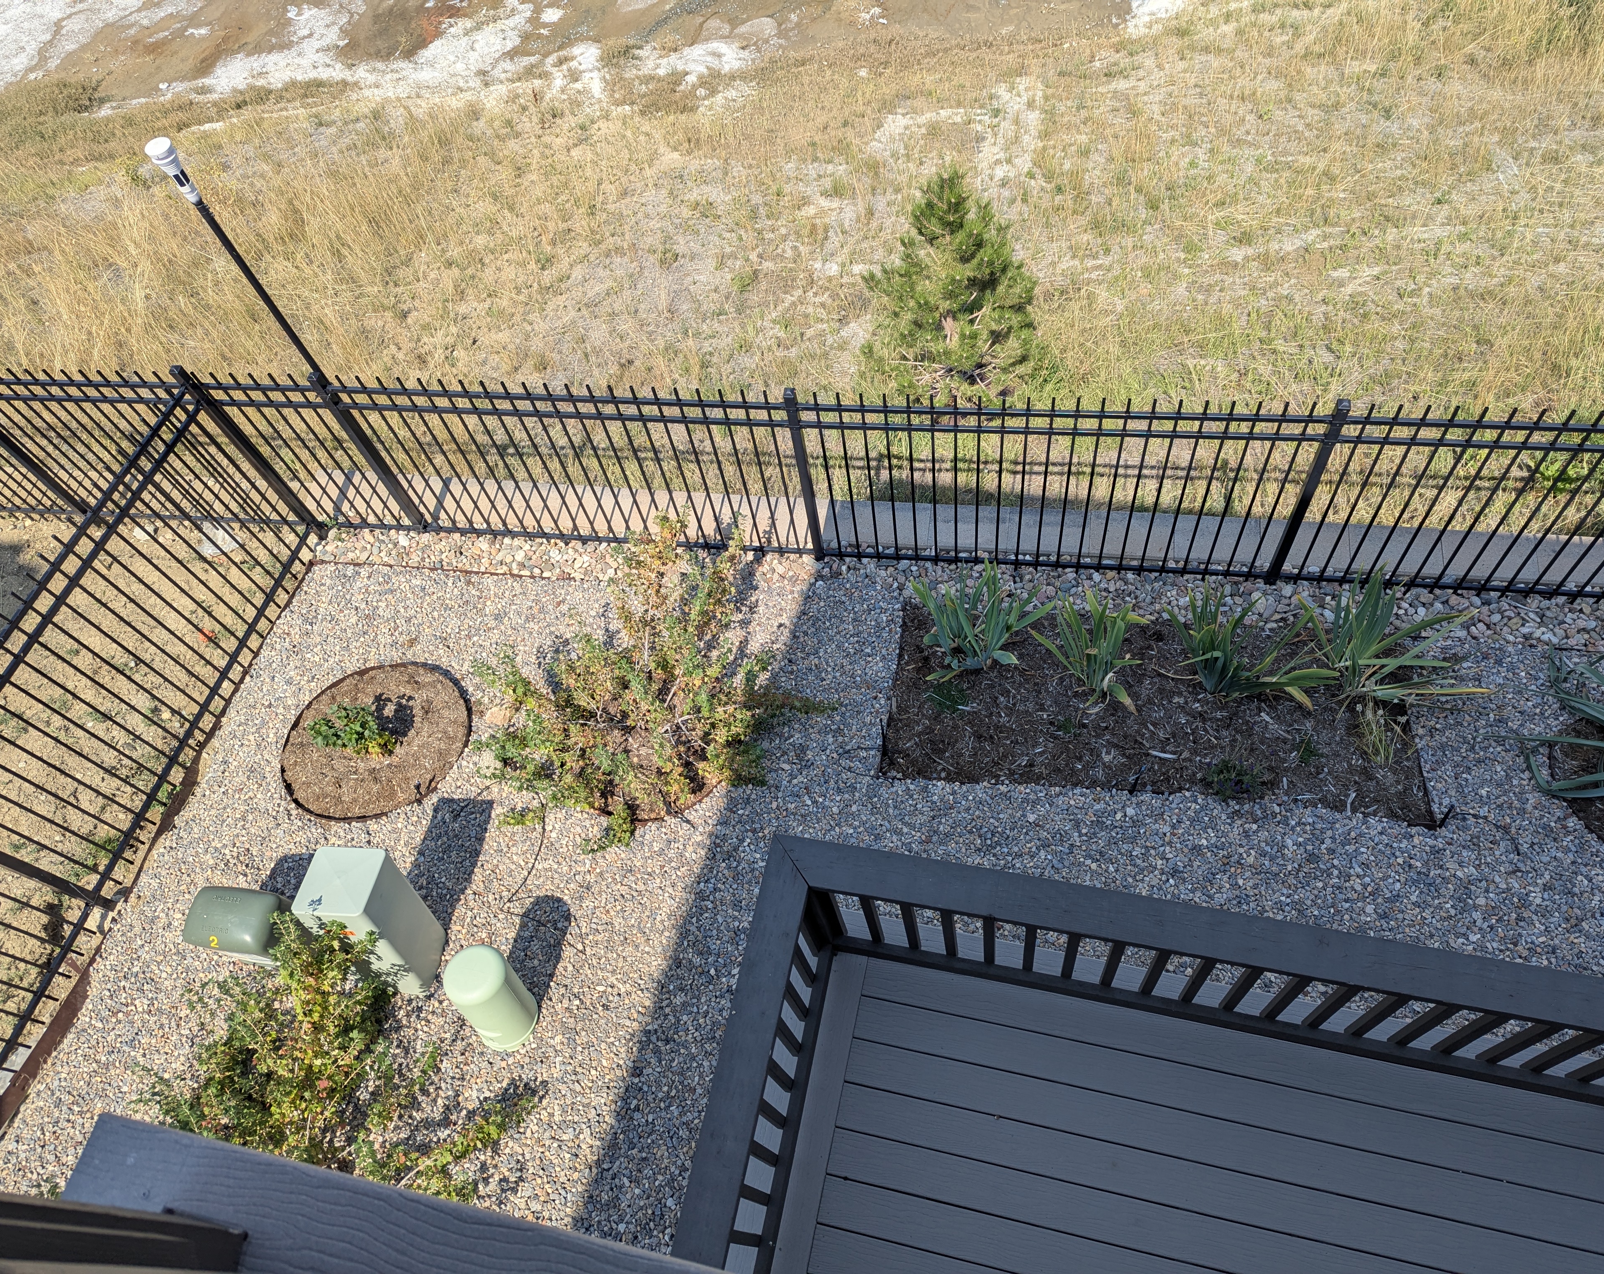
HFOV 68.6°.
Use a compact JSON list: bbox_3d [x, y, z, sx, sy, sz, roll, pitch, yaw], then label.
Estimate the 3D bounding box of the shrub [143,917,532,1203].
[{"bbox_3d":[-1.805,1.686,4.591,1.300,0.880,1.000,4,62,10],"label":"shrub"}]

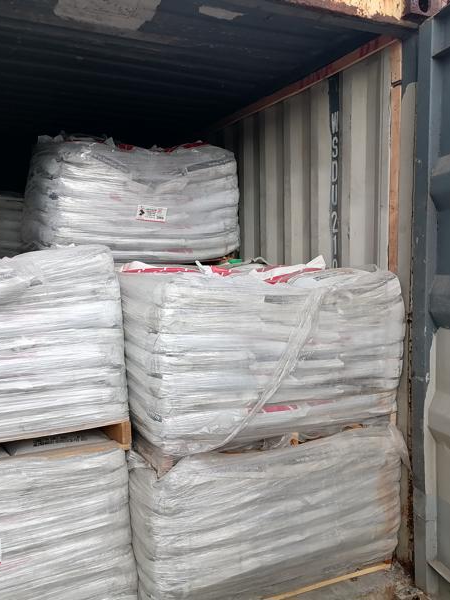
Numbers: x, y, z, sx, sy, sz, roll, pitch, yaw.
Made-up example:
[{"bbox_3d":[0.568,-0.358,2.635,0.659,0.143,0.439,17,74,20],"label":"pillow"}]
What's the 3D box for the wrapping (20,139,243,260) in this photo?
[{"bbox_3d":[-0.600,-0.532,3.648,1.065,0.625,1.070,-1,3,-26],"label":"wrapping"}]

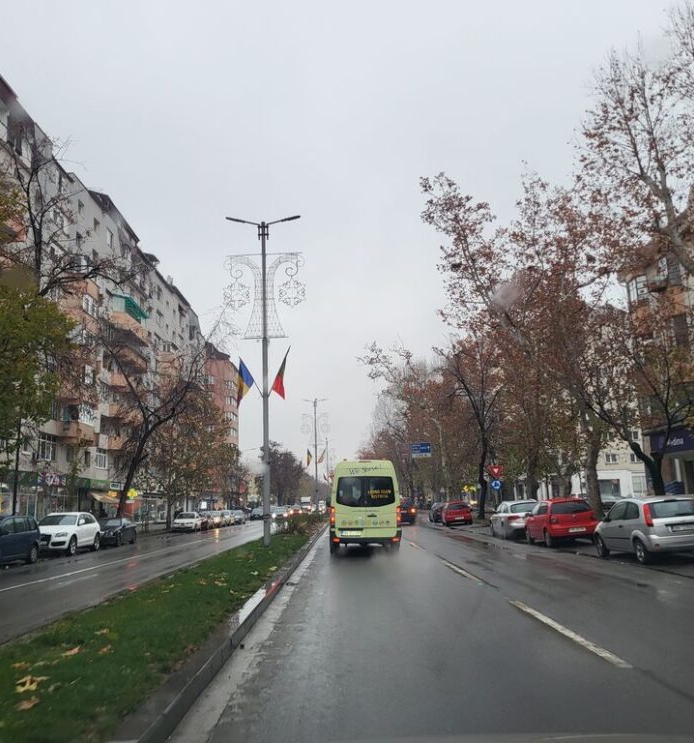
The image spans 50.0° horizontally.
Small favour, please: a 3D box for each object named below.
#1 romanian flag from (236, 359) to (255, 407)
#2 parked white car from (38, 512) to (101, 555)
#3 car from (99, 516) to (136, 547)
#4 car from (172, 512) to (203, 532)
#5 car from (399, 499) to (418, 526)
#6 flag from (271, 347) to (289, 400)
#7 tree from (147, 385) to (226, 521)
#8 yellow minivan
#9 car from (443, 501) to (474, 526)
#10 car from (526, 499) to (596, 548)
[{"bbox_3d":[-3.636,0.412,26.648,0.680,1.900,0.300,-2,-10,0],"label":"romanian flag"},{"bbox_3d":[-11.255,6.394,29.364,1.890,1.650,4.630,-1,-10,-1],"label":"parked white car"},{"bbox_3d":[-11.969,8.146,37.852,1.760,1.390,4.420,-2,-10,0],"label":"car"},{"bbox_3d":[-12.475,11.785,58.027,1.730,1.420,4.450,-2,-10,-2],"label":"car"},{"bbox_3d":[3.703,9.695,51.113,1.800,1.600,4.300,-1,-10,-1],"label":"car"},{"bbox_3d":[-2.388,0.072,26.710,0.680,1.950,0.300,-2,-10,0],"label":"flag"},{"bbox_3d":[-13.056,6.690,58.164,6.200,11.200,6.000,-1,-10,-1],"label":"tree"},{"bbox_3d":[0.505,4.258,23.724,2.000,2.680,6.400,-1,-10,-1],"label":"yellow minivan"},{"bbox_3d":[6.732,8.744,46.222,1.700,1.460,4.100,-2,-10,3],"label":"car"},{"bbox_3d":[7.120,5.051,24.901,1.690,1.440,3.930,-2,-10,0],"label":"car"}]

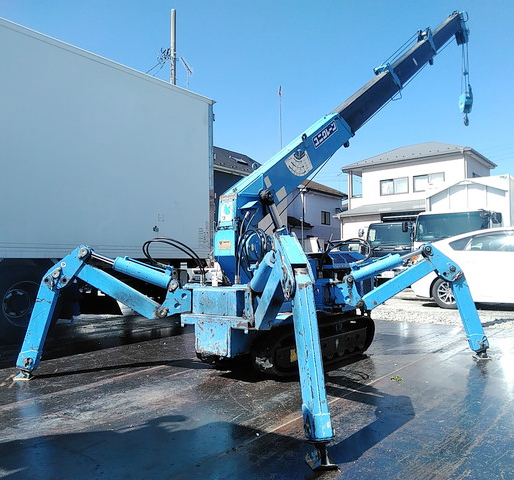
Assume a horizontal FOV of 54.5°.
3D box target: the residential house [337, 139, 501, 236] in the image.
[{"bbox_3d":[9.057,-1.762,28.189,7.055,7.617,6.612,-3,-4,37],"label":"residential house"}]

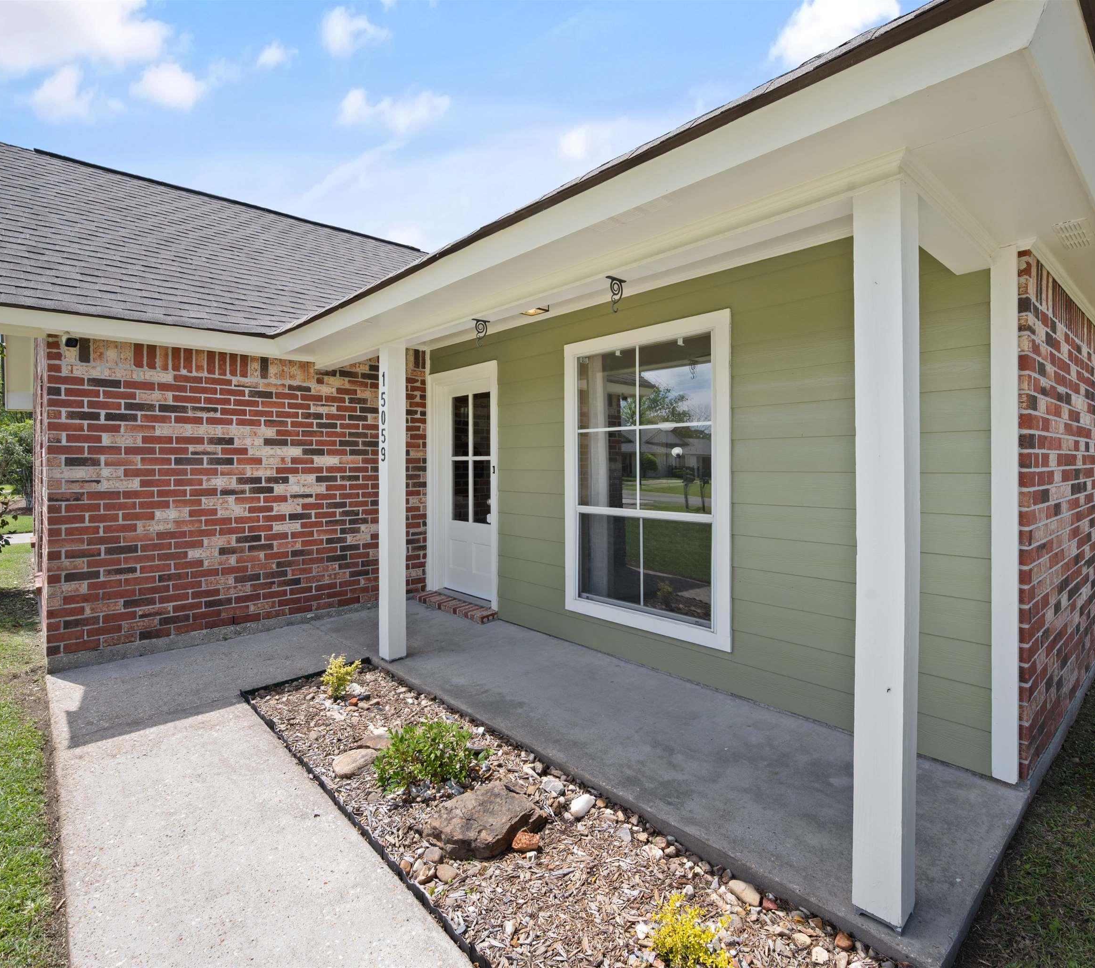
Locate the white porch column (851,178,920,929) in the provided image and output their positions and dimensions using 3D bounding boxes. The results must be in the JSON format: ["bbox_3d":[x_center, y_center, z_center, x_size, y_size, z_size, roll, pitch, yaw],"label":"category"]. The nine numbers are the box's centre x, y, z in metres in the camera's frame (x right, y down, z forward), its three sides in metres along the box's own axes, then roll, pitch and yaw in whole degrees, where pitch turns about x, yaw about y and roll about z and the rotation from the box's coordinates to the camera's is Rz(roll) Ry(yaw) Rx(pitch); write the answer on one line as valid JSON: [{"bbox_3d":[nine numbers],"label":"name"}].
[{"bbox_3d":[1.016,0.207,1.700,0.145,2.140,0.130,-1,2,-42],"label":"white porch column"}]

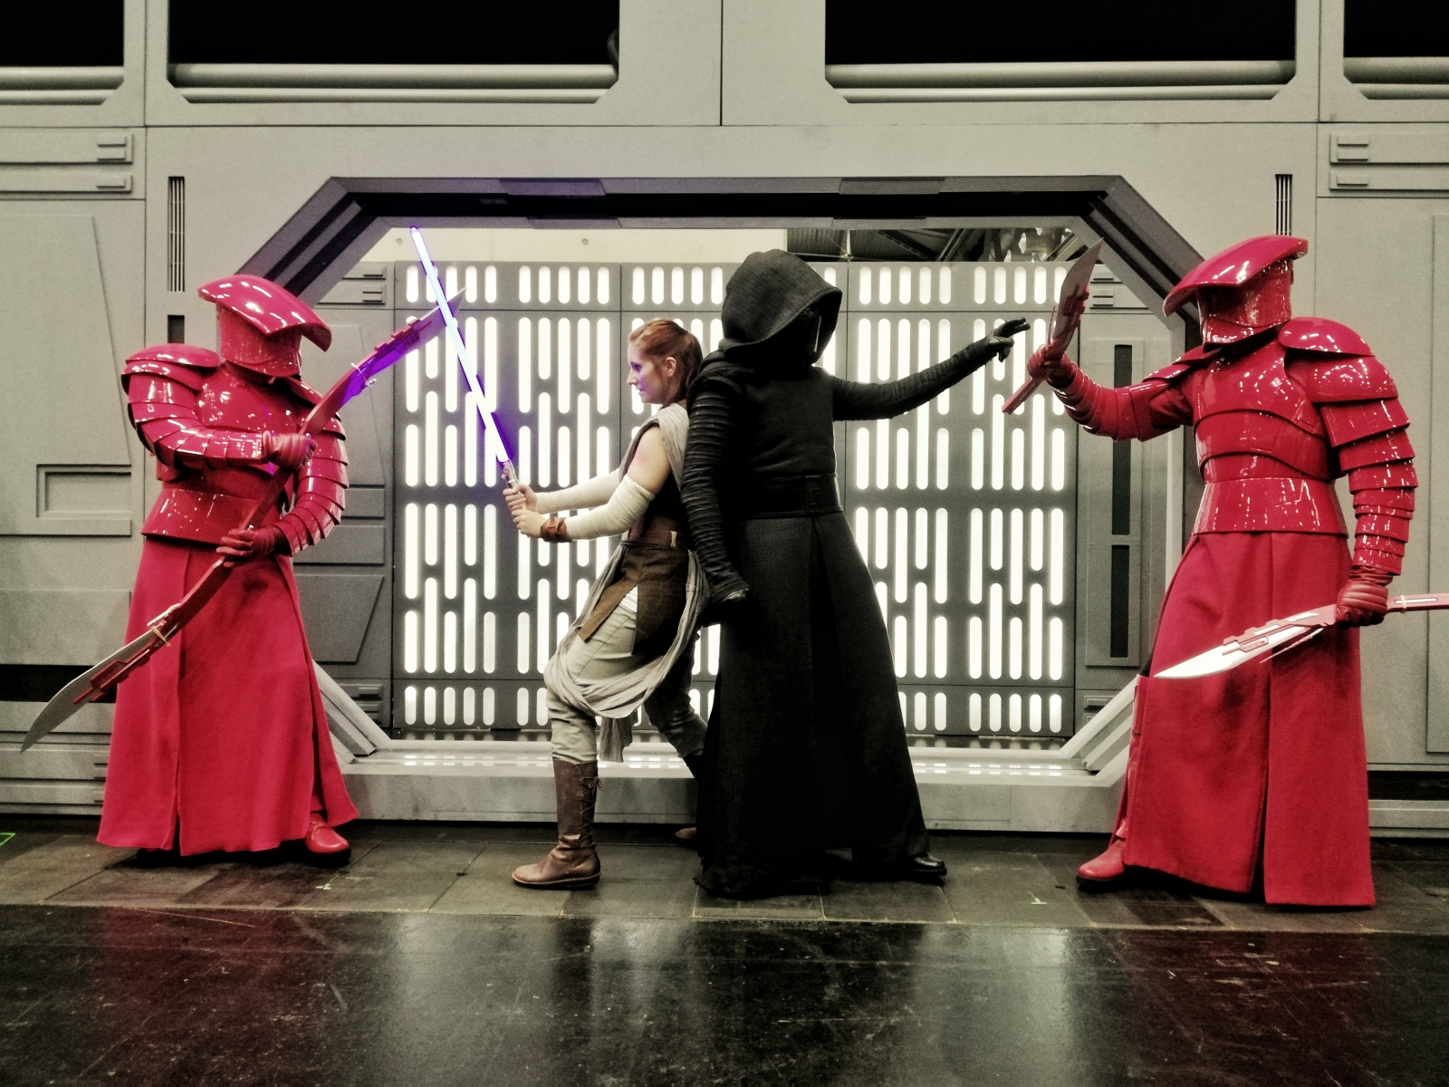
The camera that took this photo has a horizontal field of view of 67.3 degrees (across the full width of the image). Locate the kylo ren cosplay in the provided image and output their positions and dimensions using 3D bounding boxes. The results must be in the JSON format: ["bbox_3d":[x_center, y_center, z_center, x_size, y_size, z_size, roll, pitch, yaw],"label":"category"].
[{"bbox_3d":[0.360,0.060,3.270,0.800,1.870,0.830,1,1,42],"label":"kylo ren cosplay"}]

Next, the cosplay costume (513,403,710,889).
[{"bbox_3d":[-0.325,0.269,3.340,0.660,1.440,0.540,1,0,2],"label":"cosplay costume"}]

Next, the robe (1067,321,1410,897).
[{"bbox_3d":[1.470,0.185,3.120,0.800,1.600,0.680,1,1,43],"label":"robe"}]

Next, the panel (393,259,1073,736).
[{"bbox_3d":[0.030,-0.253,5.630,3.480,2.410,0.120,1,0,1],"label":"panel"}]

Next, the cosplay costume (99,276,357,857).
[{"bbox_3d":[-1.590,0.052,3.470,0.760,1.850,0.650,0,1,-38],"label":"cosplay costume"}]

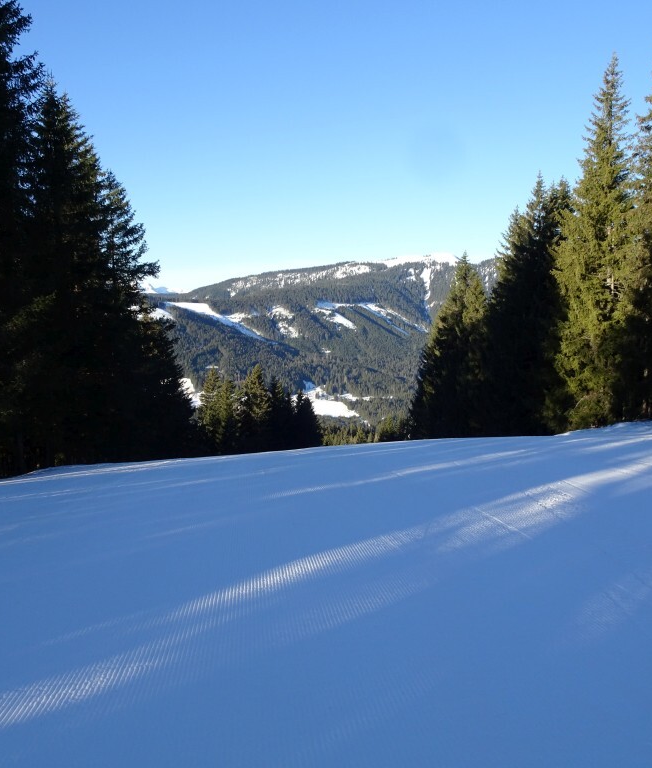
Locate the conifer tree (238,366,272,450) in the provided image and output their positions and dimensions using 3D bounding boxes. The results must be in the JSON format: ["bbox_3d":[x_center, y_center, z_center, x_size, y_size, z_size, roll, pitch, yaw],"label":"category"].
[{"bbox_3d":[-8.700,4.700,87.000,4.600,14.500,4.600,1,3,0],"label":"conifer tree"}]

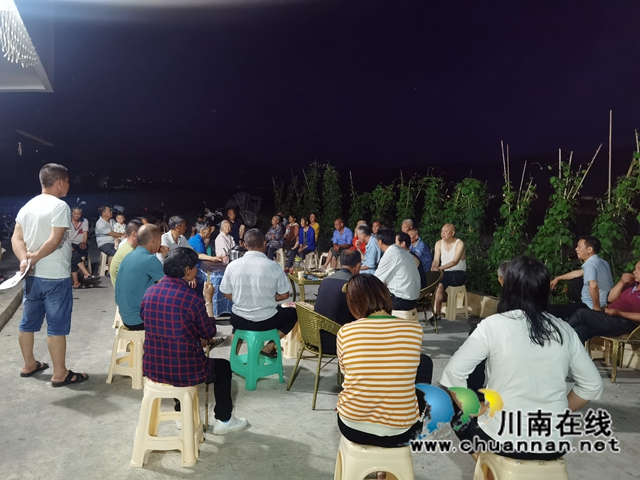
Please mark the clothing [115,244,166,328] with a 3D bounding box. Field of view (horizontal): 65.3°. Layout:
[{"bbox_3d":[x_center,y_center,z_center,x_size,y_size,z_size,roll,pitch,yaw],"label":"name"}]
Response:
[{"bbox_3d":[-1.434,0.347,4.008,0.460,0.630,0.380,5,5,38],"label":"clothing"}]

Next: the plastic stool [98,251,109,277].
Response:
[{"bbox_3d":[-3.970,0.496,9.430,0.360,0.450,0.360,3,4,0],"label":"plastic stool"}]

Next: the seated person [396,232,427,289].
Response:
[{"bbox_3d":[0.967,0.495,5.995,0.800,1.170,0.500,2,4,5],"label":"seated person"}]

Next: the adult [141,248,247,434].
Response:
[{"bbox_3d":[-0.765,0.627,3.023,0.540,1.180,0.760,5,5,35],"label":"adult"}]

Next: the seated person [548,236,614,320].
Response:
[{"bbox_3d":[2.365,0.578,4.825,0.860,1.240,0.560,2,4,12],"label":"seated person"}]

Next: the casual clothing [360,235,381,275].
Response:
[{"bbox_3d":[0.713,0.189,6.728,0.420,0.530,0.460,5,5,30],"label":"casual clothing"}]

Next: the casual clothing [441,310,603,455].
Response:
[{"bbox_3d":[0.829,0.572,2.173,0.650,0.570,0.360,2,4,-8],"label":"casual clothing"}]

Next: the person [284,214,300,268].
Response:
[{"bbox_3d":[-0.701,0.001,11.781,0.750,1.210,0.500,0,5,-30],"label":"person"}]

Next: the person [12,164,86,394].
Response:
[{"bbox_3d":[-2.230,0.268,4.100,0.560,1.740,0.380,5,4,29],"label":"person"}]

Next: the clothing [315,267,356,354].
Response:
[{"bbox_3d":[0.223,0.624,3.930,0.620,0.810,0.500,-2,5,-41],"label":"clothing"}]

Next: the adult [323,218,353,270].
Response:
[{"bbox_3d":[0.357,0.071,11.582,0.560,1.180,0.800,5,5,33],"label":"adult"}]

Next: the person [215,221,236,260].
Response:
[{"bbox_3d":[-1.420,0.342,7.650,0.460,1.220,0.680,1,4,-30],"label":"person"}]

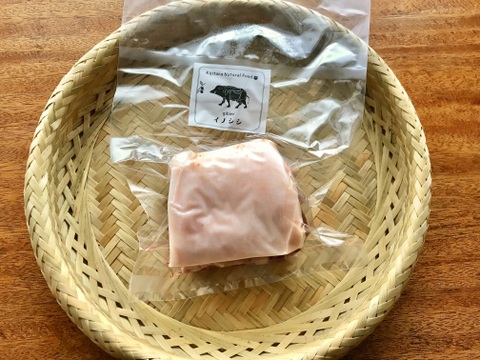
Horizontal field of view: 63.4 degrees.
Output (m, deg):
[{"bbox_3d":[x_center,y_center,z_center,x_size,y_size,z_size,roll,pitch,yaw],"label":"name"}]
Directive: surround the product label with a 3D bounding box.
[{"bbox_3d":[-0.008,-0.068,0.319,0.063,0.003,0.059,5,72,-2],"label":"product label"}]

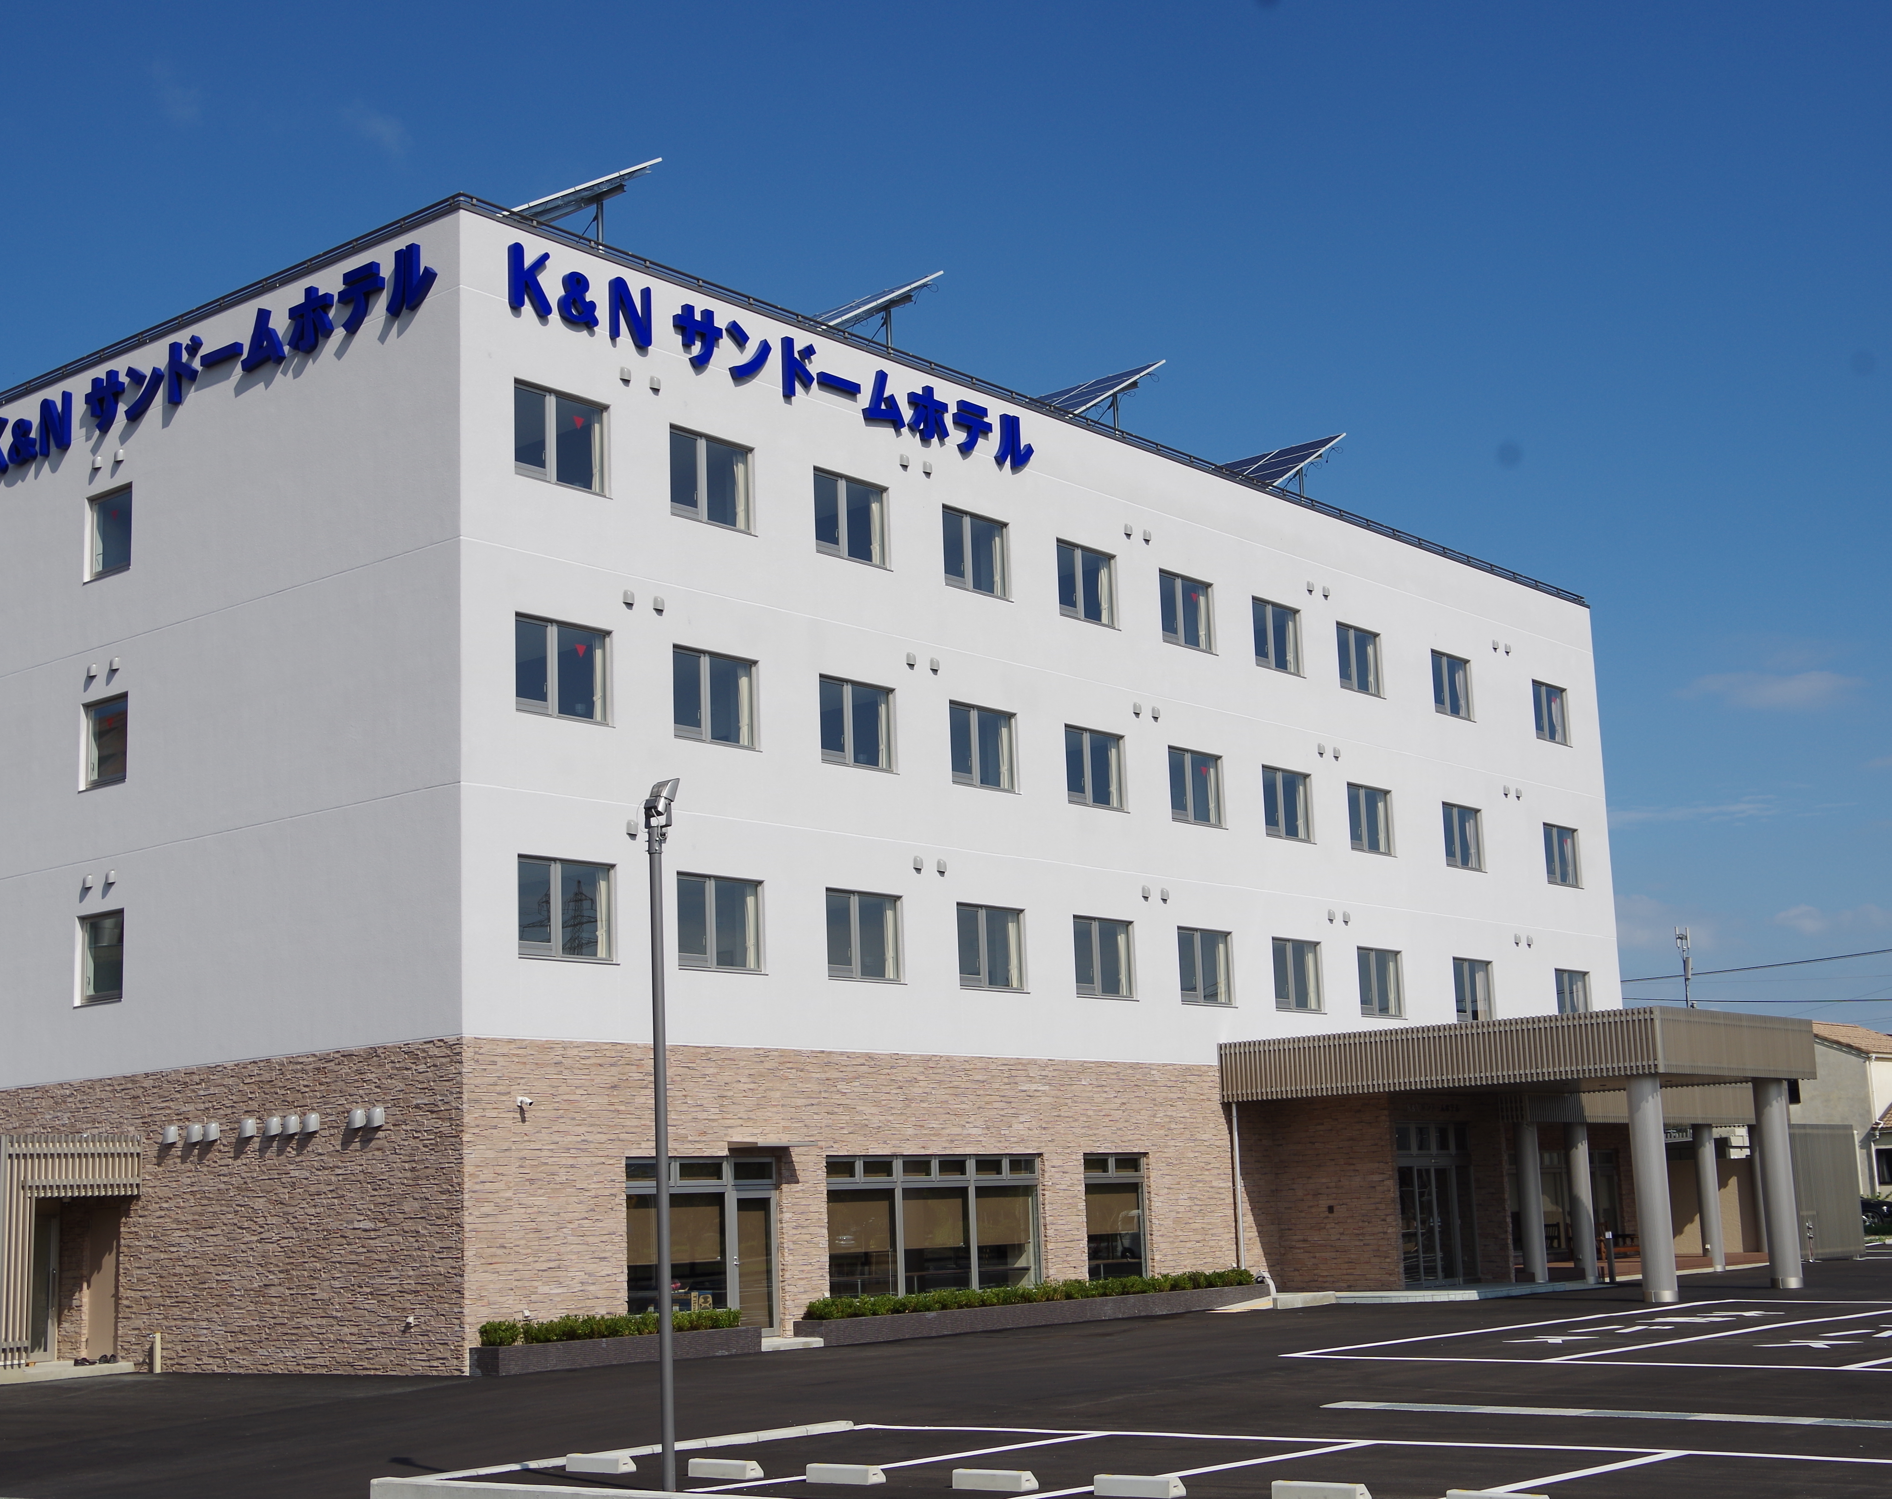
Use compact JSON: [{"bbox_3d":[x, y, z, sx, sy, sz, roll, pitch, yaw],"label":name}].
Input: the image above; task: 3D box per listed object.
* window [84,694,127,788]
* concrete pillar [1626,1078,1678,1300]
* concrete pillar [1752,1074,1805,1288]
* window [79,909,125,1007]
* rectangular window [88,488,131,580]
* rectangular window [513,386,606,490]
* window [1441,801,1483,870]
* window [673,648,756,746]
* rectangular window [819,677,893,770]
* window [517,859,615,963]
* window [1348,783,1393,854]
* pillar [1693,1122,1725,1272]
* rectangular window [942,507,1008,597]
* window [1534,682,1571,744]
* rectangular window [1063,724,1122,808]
[{"bbox_3d":[-12.286,-0.107,38.700,1.167,1.290,0.130,-10,-13,38],"label":"window"},{"bbox_3d":[10.937,6.755,40.745,0.504,3.497,0.504,-11,-13,38],"label":"concrete pillar"},{"bbox_3d":[14.083,7.325,44.521,0.510,3.477,0.510,-11,-13,38],"label":"concrete pillar"},{"bbox_3d":[-12.050,2.998,37.740,1.158,1.297,0.150,-11,-13,38],"label":"window"},{"bbox_3d":[-12.276,-3.177,38.861,1.158,1.297,0.150,-11,-13,38],"label":"rectangular window"},{"bbox_3d":[-5.237,-4.187,35.730,0.130,1.290,1.700,-10,-13,38],"label":"rectangular window"},{"bbox_3d":[10.594,1.805,54.191,0.130,1.290,1.700,-10,-13,38],"label":"window"},{"bbox_3d":[-3.281,-0.693,37.012,0.150,1.280,1.650,-11,-13,38],"label":"window"},{"bbox_3d":[-1.345,-0.351,39.175,0.150,1.291,1.673,-11,-13,38],"label":"rectangular window"},{"bbox_3d":[-4.939,2.084,34.132,0.150,1.291,1.673,-11,-13,38],"label":"window"},{"bbox_3d":[8.093,1.362,50.520,0.150,1.291,1.673,-11,-13,38],"label":"window"},{"bbox_3d":[15.796,9.245,54.642,0.440,3.040,0.440,-10,-13,38],"label":"pillar"},{"bbox_3d":[0.417,-3.094,42.168,0.150,1.280,1.650,-11,-13,38],"label":"rectangular window"},{"bbox_3d":[13.101,-0.760,57.381,0.150,1.280,1.650,-11,-13,38],"label":"window"},{"bbox_3d":[2.447,0.337,43.733,0.150,1.291,1.673,-11,-13,38],"label":"rectangular window"}]

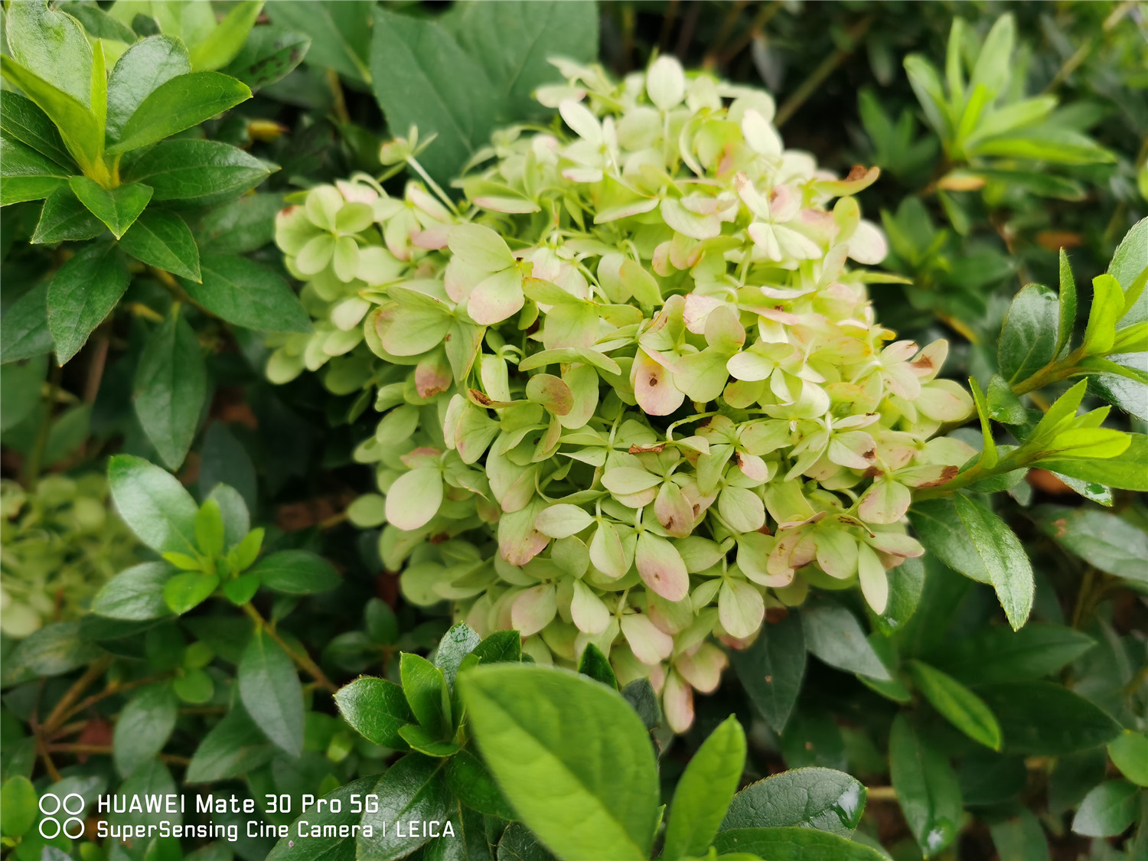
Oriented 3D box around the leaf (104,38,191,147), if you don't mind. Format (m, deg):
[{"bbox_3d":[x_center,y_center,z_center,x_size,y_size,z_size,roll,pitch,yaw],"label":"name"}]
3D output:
[{"bbox_3d":[-0.135,-0.107,0.285,0.021,0.006,0.042,9,61,12],"label":"leaf"}]

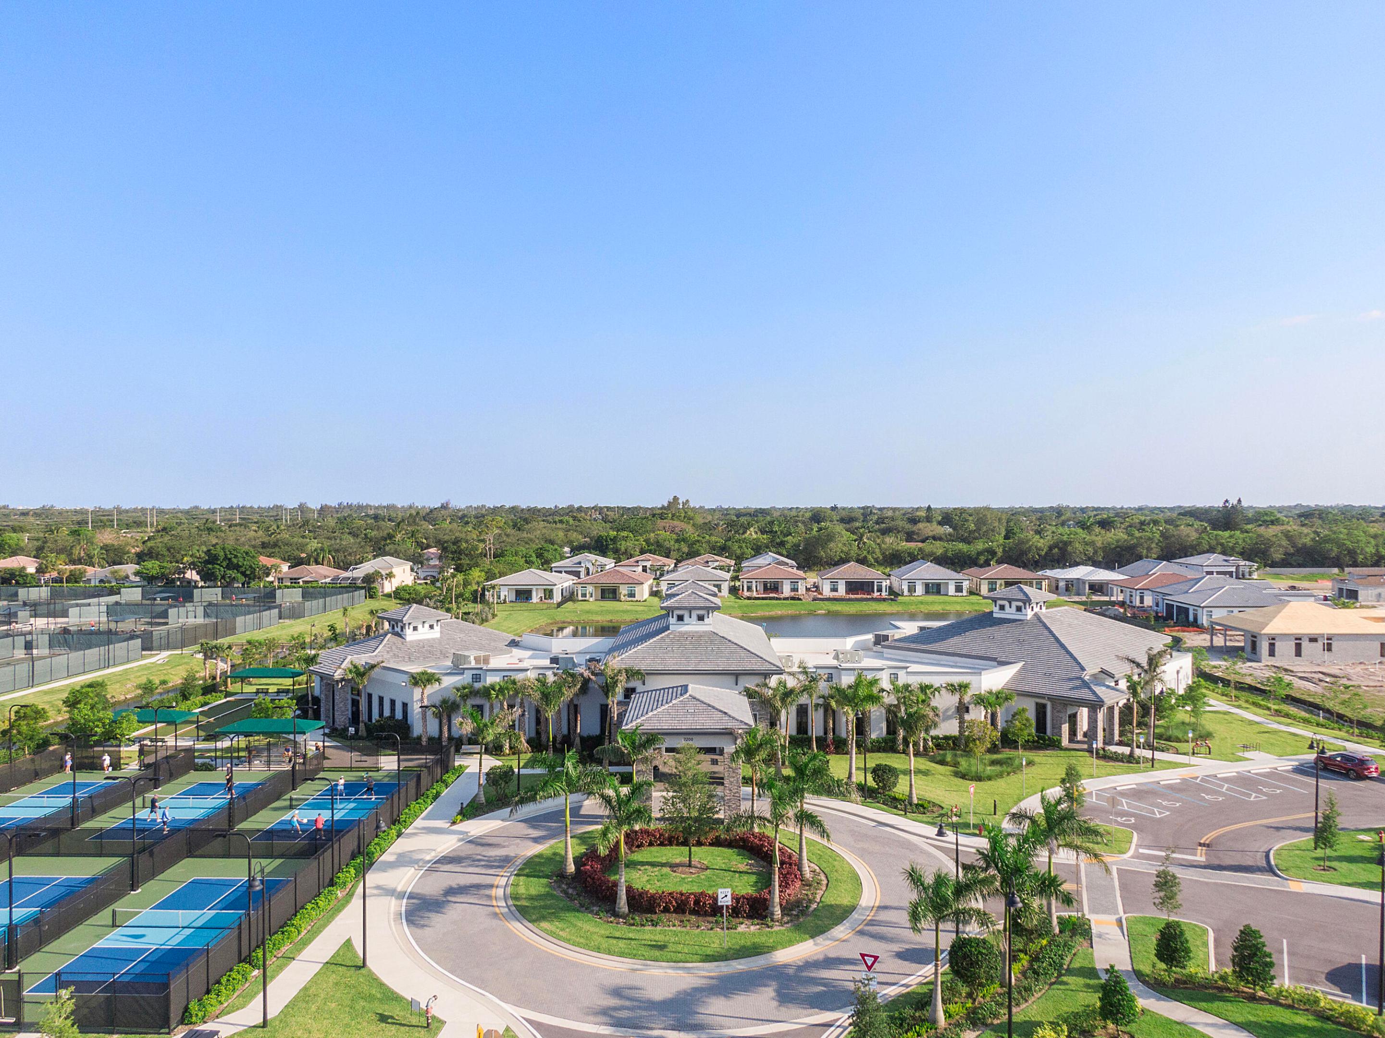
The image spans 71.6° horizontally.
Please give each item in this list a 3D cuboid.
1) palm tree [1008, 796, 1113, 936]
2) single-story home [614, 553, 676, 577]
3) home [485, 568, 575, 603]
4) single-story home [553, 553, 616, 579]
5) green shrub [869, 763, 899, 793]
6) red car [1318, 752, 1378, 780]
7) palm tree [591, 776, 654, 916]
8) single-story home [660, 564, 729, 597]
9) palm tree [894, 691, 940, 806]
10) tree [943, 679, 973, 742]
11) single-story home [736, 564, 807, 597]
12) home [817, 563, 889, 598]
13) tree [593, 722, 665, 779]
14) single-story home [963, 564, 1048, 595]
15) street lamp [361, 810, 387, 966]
[{"bbox_3d":[18.703,17.440,48.823,5.180,7.110,4.920,0,1,0],"label":"palm tree"},{"bbox_3d":[-13.603,13.822,290.873,15.800,6.890,21.000,0,1,3],"label":"single-story home"},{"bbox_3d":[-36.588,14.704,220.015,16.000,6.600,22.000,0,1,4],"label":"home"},{"bbox_3d":[-30.538,13.282,275.173,14.300,6.800,22.000,0,1,5],"label":"single-story home"},{"bbox_3d":[14.032,18.894,70.008,1.950,2.000,1.950,0,1,0],"label":"green shrub"},{"bbox_3d":[51.866,19.359,76.015,1.900,1.680,4.750,0,1,-14],"label":"red car"},{"bbox_3d":[-3.643,16.974,49.722,3.301,7.238,3.301,0,1,0],"label":"palm tree"},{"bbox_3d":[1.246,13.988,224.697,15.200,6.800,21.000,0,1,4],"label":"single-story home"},{"bbox_3d":[16.245,16.602,69.401,3.290,7.990,3.120,0,1,0],"label":"palm tree"},{"bbox_3d":[22.610,16.773,81.673,2.400,5.700,2.400,0,1,0],"label":"tree"},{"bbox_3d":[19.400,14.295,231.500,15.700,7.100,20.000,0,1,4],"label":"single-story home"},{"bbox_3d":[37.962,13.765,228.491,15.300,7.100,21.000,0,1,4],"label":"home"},{"bbox_3d":[-4.100,17.087,63.273,4.500,7.160,4.200,0,1,0],"label":"tree"},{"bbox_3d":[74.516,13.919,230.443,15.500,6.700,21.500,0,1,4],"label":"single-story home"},{"bbox_3d":[-14.824,17.282,44.812,1.150,7.260,0.500,0,1,-12],"label":"street lamp"}]

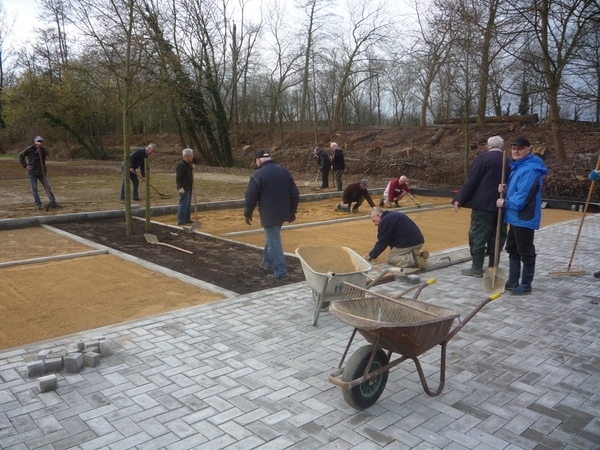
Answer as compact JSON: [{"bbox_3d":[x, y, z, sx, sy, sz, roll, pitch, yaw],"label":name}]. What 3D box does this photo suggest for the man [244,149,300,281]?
[{"bbox_3d":[-0.351,-0.141,6.561,0.650,1.594,0.507,-4,9,-30],"label":"man"}]

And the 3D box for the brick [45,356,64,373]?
[{"bbox_3d":[-1.739,0.990,3.682,0.106,0.074,0.076,-2,9,-18],"label":"brick"}]

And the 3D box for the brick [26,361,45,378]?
[{"bbox_3d":[-1.823,0.987,3.586,0.105,0.088,0.068,-5,10,-36],"label":"brick"}]

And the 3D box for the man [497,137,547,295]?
[{"bbox_3d":[2.447,-0.089,5.723,0.467,1.712,0.507,1,8,0],"label":"man"}]

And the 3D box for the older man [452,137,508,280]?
[{"bbox_3d":[2.372,-0.256,6.657,0.640,1.760,0.460,0,8,-1],"label":"older man"}]

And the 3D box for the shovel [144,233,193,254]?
[{"bbox_3d":[-2.152,0.269,8.521,0.254,0.173,1.537,-7,11,-41],"label":"shovel"}]

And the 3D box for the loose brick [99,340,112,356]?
[{"bbox_3d":[-1.478,0.936,3.961,0.077,0.102,0.066,-3,9,-21],"label":"loose brick"}]

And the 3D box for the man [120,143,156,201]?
[{"bbox_3d":[-4.395,-1.435,14.154,0.913,1.575,0.528,-2,8,-16],"label":"man"}]

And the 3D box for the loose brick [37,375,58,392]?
[{"bbox_3d":[-1.640,1.030,3.377,0.102,0.078,0.063,-6,11,-39],"label":"loose brick"}]

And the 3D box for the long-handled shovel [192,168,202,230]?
[{"bbox_3d":[-2.432,-0.617,12.339,0.240,1.480,0.200,0,1,-12],"label":"long-handled shovel"}]

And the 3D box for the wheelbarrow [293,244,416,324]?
[{"bbox_3d":[0.355,0.570,4.767,0.620,0.620,1.400,-2,8,-15],"label":"wheelbarrow"}]

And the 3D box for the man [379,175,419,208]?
[{"bbox_3d":[2.809,-0.954,14.860,0.950,0.950,0.700,8,11,41],"label":"man"}]

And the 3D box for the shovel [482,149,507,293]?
[{"bbox_3d":[2.190,-0.030,5.730,0.250,1.560,0.130,3,9,19],"label":"shovel"}]

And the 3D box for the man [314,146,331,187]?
[{"bbox_3d":[0.850,-2.087,18.943,0.589,1.492,0.507,-1,8,-12],"label":"man"}]

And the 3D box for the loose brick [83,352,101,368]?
[{"bbox_3d":[-1.506,0.969,3.764,0.105,0.078,0.070,5,9,28],"label":"loose brick"}]

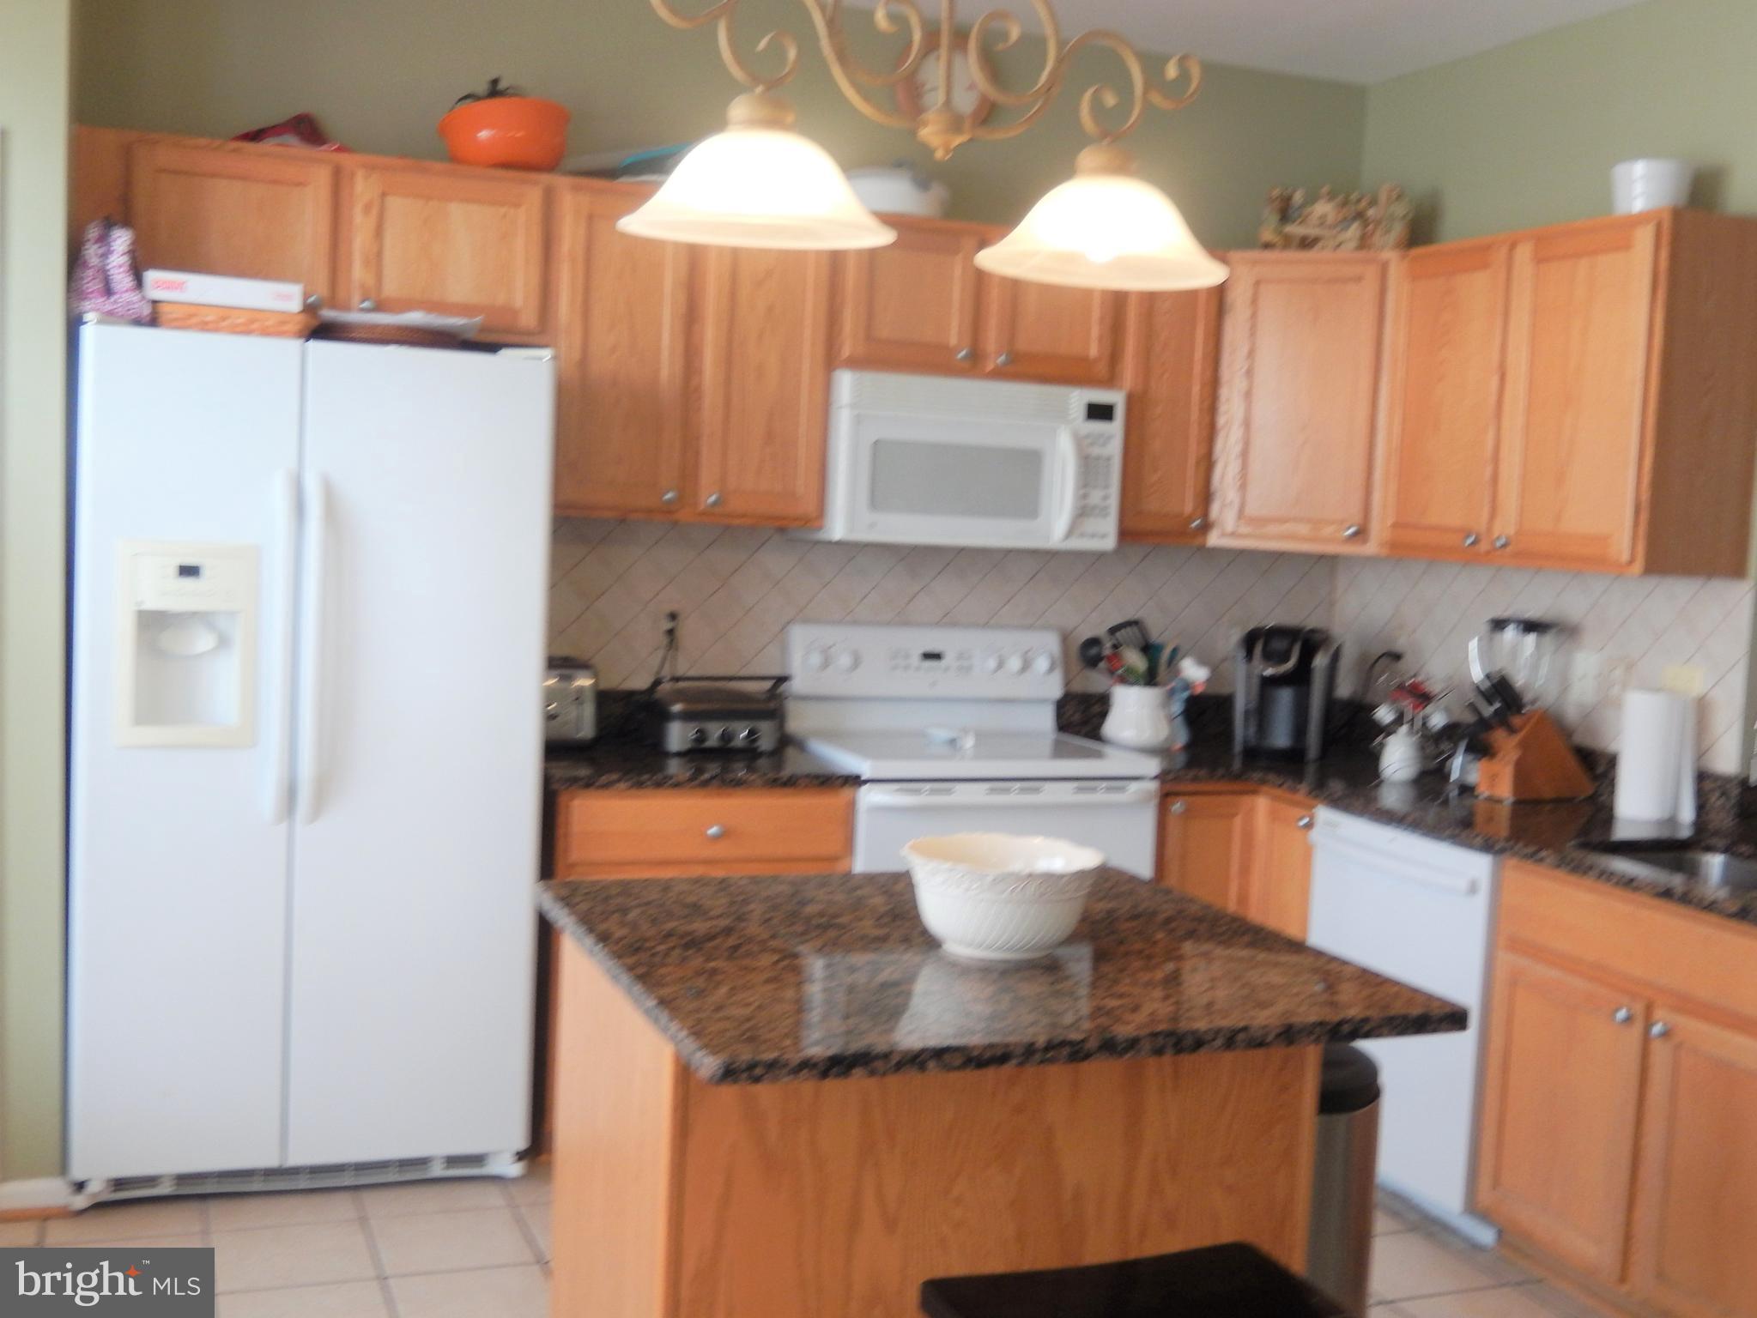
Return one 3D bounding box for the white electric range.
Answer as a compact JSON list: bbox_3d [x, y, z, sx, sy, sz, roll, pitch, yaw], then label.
[{"bbox_3d":[0.193,0.542,4.502,0.761,1.204,0.660,1,5,-21],"label":"white electric range"}]

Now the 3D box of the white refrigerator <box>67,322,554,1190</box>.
[{"bbox_3d":[-1.239,0.221,3.960,0.904,1.795,0.709,1,5,-22],"label":"white refrigerator"}]

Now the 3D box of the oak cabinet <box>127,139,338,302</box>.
[{"bbox_3d":[-1.400,-0.910,3.965,0.433,0.359,0.319,1,5,-22],"label":"oak cabinet"}]

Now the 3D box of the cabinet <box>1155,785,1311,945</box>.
[{"bbox_3d":[1.001,0.713,4.726,0.912,0.831,0.901,1,5,-21],"label":"cabinet"}]

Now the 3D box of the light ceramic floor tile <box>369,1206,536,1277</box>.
[{"bbox_3d":[-0.848,1.165,3.647,0.304,0.010,0.308,1,5,-21],"label":"light ceramic floor tile"}]

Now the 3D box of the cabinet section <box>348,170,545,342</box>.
[{"bbox_3d":[-0.987,-0.902,4.115,0.430,0.335,0.317,1,6,-21],"label":"cabinet section"}]

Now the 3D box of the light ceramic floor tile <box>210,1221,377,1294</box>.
[{"bbox_3d":[-1.135,1.169,3.557,0.299,0.012,0.299,1,5,-22],"label":"light ceramic floor tile"}]

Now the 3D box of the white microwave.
[{"bbox_3d":[0.200,-0.488,4.602,0.765,0.408,0.390,1,5,-22],"label":"white microwave"}]

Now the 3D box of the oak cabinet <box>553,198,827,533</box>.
[{"bbox_3d":[-0.480,-0.700,4.318,0.673,0.747,0.326,1,5,-21],"label":"oak cabinet"}]

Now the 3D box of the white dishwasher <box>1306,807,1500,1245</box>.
[{"bbox_3d":[1.387,0.792,4.122,0.613,0.869,0.614,1,5,-22],"label":"white dishwasher"}]

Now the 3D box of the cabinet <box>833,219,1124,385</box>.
[{"bbox_3d":[0.198,-0.873,4.565,0.763,0.371,0.326,1,5,-21],"label":"cabinet"}]

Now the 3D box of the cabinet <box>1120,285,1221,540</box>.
[{"bbox_3d":[0.690,-0.685,4.813,0.292,0.753,0.319,1,5,-22],"label":"cabinet"}]

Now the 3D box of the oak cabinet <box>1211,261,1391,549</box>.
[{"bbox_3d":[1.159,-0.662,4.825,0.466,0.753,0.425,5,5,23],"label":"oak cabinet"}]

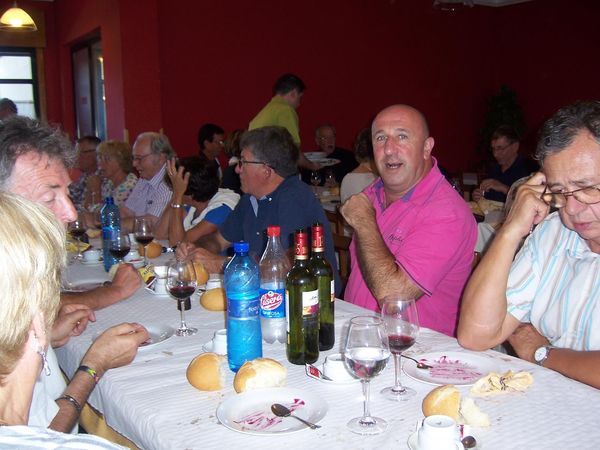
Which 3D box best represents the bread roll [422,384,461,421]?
[{"bbox_3d":[0.252,0.318,1.110,0.072,0.058,0.075,-1,8,0],"label":"bread roll"}]

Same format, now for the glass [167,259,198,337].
[{"bbox_3d":[-0.318,0.199,1.702,0.085,0.198,0.085,-1,8,0],"label":"glass"}]

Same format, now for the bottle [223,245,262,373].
[{"bbox_3d":[-0.129,0.185,1.442,0.084,0.295,0.084,-3,9,-17],"label":"bottle"}]

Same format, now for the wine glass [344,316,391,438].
[{"bbox_3d":[0.123,0.273,1.145,0.087,0.201,0.087,-1,8,0],"label":"wine glass"}]

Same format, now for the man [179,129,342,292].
[{"bbox_3d":[-0.138,0.307,2.300,0.680,1.300,0.520,-3,8,-14],"label":"man"}]

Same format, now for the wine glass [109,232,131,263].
[{"bbox_3d":[-0.671,0.112,2.340,0.083,0.196,0.083,-1,8,0],"label":"wine glass"}]

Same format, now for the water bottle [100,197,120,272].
[{"bbox_3d":[-0.758,0.037,2.503,0.084,0.300,0.084,-1,8,0],"label":"water bottle"}]

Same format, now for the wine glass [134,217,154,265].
[{"bbox_3d":[-0.597,0.070,2.408,0.075,0.186,0.075,-1,8,0],"label":"wine glass"}]

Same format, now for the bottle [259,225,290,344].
[{"bbox_3d":[-0.065,0.146,1.536,0.078,0.280,0.078,-1,8,0],"label":"bottle"}]

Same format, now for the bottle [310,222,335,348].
[{"bbox_3d":[0.049,0.155,1.574,0.075,0.314,0.075,-1,8,0],"label":"bottle"}]

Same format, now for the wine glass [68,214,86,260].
[{"bbox_3d":[-0.984,0.053,2.773,0.083,0.196,0.083,-1,8,0],"label":"wine glass"}]

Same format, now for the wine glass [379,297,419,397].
[{"bbox_3d":[0.194,0.239,1.208,0.075,0.187,0.075,-1,8,0],"label":"wine glass"}]

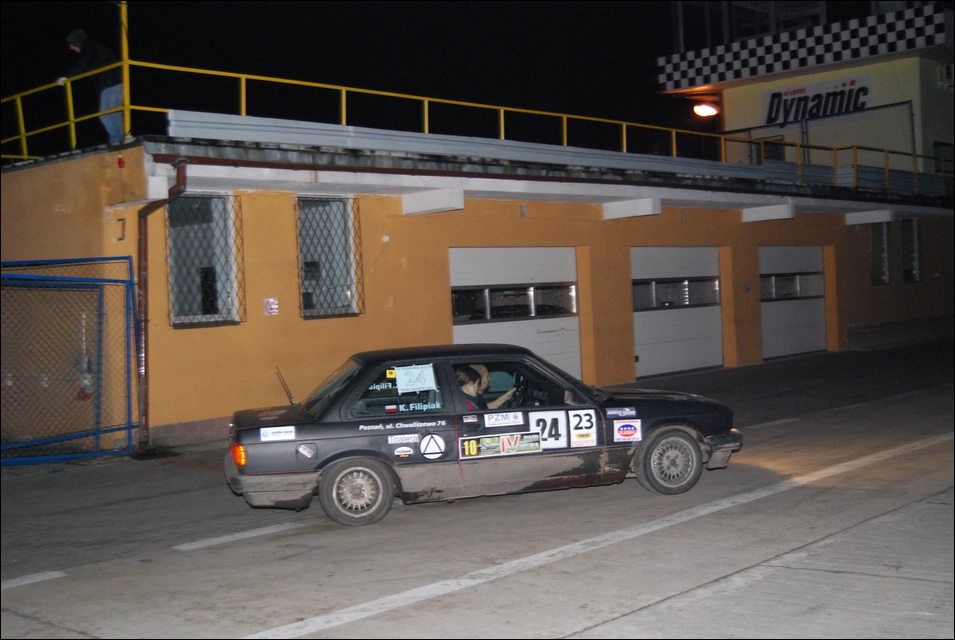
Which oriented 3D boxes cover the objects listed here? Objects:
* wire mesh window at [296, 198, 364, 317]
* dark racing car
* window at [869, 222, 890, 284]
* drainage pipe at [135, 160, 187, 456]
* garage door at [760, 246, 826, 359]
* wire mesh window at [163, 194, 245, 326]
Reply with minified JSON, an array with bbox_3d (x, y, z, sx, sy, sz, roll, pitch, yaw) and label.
[{"bbox_3d":[-1.988,-0.843,16.055,0.140,1.574,1.142,-1,2,40],"label":"wire mesh window"},{"bbox_3d":[0.043,0.836,10.154,4.330,1.340,1.660,-3,2,-13],"label":"dark racing car"},{"bbox_3d":[10.186,-1.688,30.364,0.140,1.570,1.140,-1,2,40],"label":"window"},{"bbox_3d":[-3.571,-0.135,13.538,0.910,3.239,0.232,-1,2,40],"label":"drainage pipe"},{"bbox_3d":[7.263,-0.437,27.487,0.100,2.496,3.325,-1,2,40],"label":"garage door"},{"bbox_3d":[-3.303,-0.727,14.509,0.140,1.546,1.118,-1,2,40],"label":"wire mesh window"}]

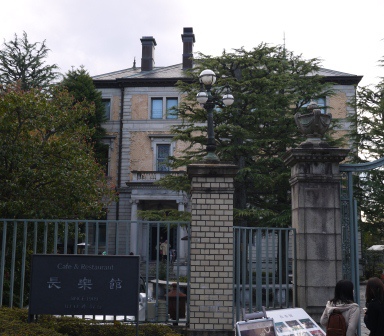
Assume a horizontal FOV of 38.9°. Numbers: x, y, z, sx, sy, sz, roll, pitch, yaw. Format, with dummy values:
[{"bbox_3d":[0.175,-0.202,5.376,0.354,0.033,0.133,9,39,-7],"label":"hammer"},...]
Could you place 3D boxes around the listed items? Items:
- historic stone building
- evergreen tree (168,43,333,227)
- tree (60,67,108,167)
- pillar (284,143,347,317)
[{"bbox_3d":[3.096,-1.408,46.116,20.500,20.100,18.000,0,-8,3],"label":"historic stone building"},{"bbox_3d":[2.609,-0.151,24.246,7.500,11.300,7.300,1,-8,0],"label":"evergreen tree"},{"bbox_3d":[-7.031,0.227,35.280,3.600,13.500,3.600,1,-8,0],"label":"tree"},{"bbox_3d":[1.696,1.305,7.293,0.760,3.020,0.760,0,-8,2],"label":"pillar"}]

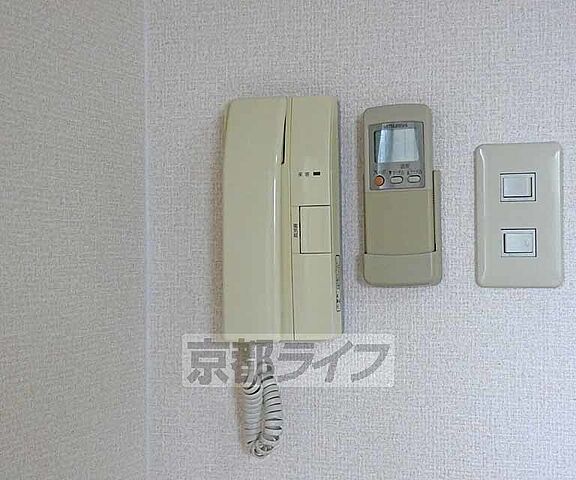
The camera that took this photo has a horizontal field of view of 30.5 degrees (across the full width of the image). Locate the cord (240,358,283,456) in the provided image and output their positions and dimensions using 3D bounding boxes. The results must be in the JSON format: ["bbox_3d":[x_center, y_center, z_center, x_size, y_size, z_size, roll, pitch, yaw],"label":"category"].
[{"bbox_3d":[-0.023,0.139,0.906,0.033,0.089,0.025,-1,-1,15],"label":"cord"}]

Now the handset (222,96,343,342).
[{"bbox_3d":[-0.003,-0.017,0.898,0.093,0.201,0.053,-1,-1,15],"label":"handset"}]

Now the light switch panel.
[{"bbox_3d":[0.191,-0.021,0.873,0.070,0.120,0.010,-1,0,10],"label":"light switch panel"}]

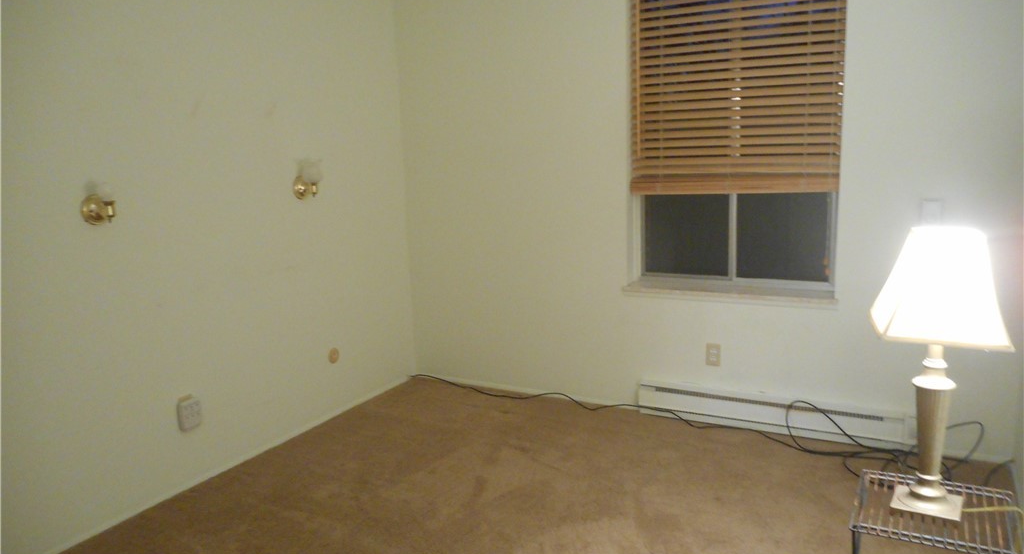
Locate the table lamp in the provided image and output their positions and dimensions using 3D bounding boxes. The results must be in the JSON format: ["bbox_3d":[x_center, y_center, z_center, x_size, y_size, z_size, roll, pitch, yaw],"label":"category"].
[{"bbox_3d":[0.952,0.210,1.649,0.256,0.635,0.252,3,12,28],"label":"table lamp"}]

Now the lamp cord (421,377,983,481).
[{"bbox_3d":[0.606,0.640,3.646,3.020,0.205,0.410,3,12,28],"label":"lamp cord"}]

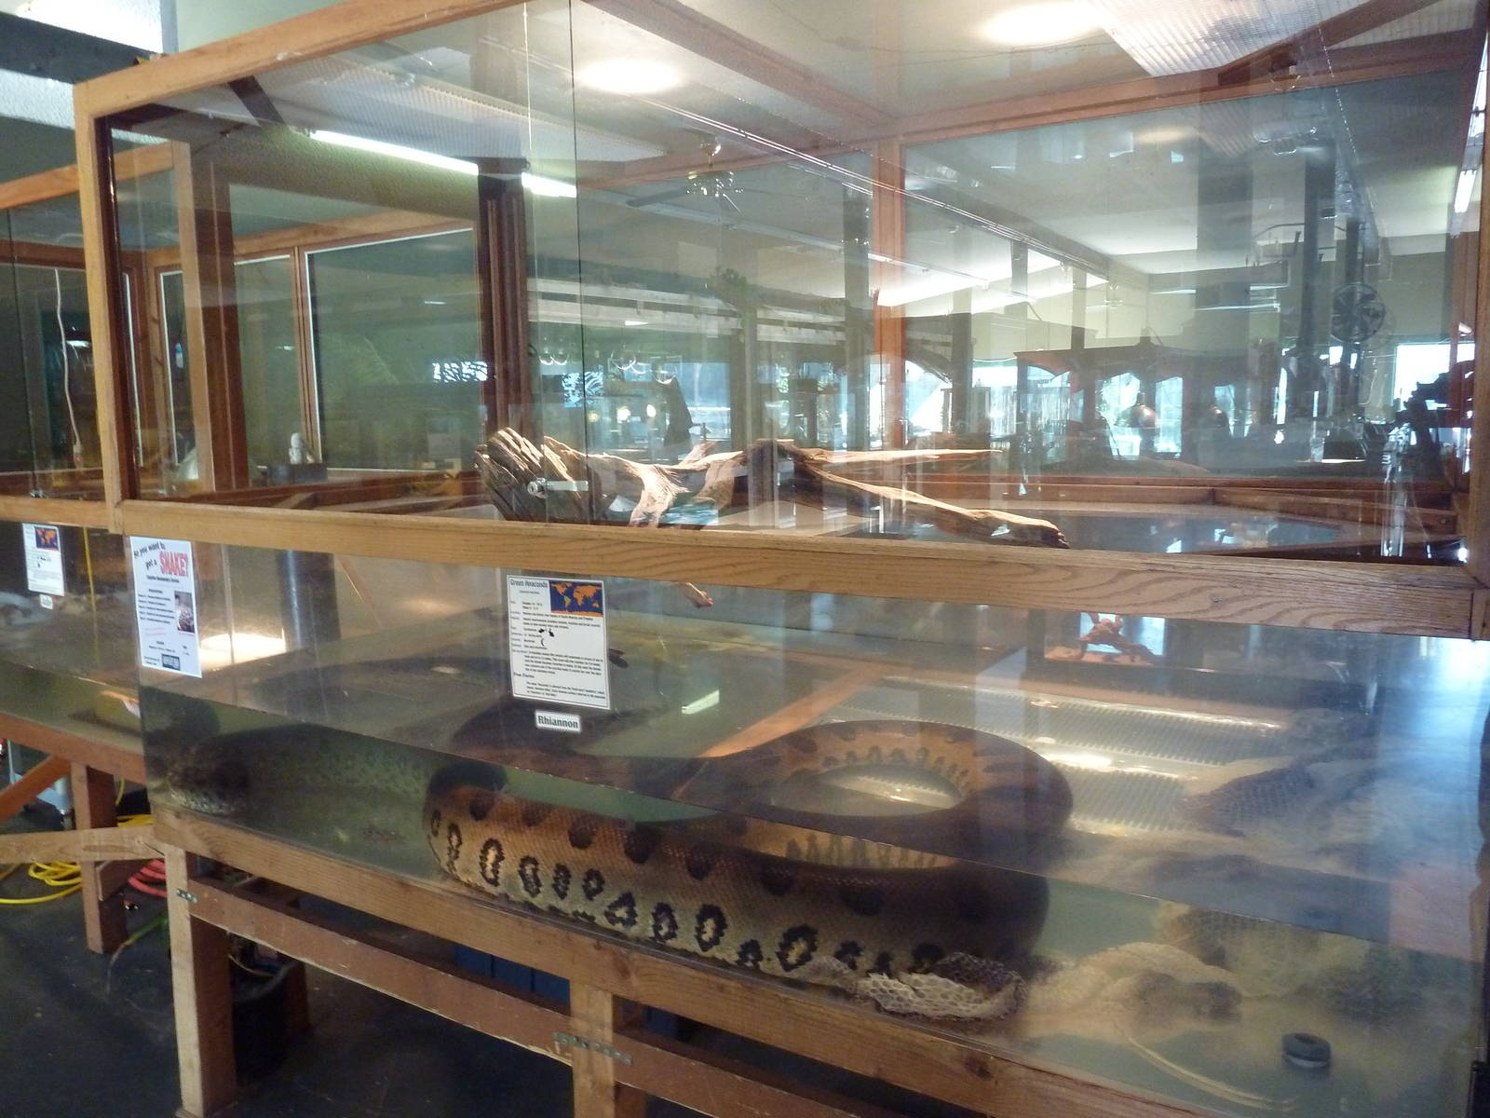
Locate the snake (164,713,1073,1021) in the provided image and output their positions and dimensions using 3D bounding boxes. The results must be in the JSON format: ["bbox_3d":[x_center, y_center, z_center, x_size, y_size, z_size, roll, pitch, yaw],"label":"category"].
[{"bbox_3d":[-0.275,0.450,2.158,1.880,0.225,0.680,4,8,31],"label":"snake"}]

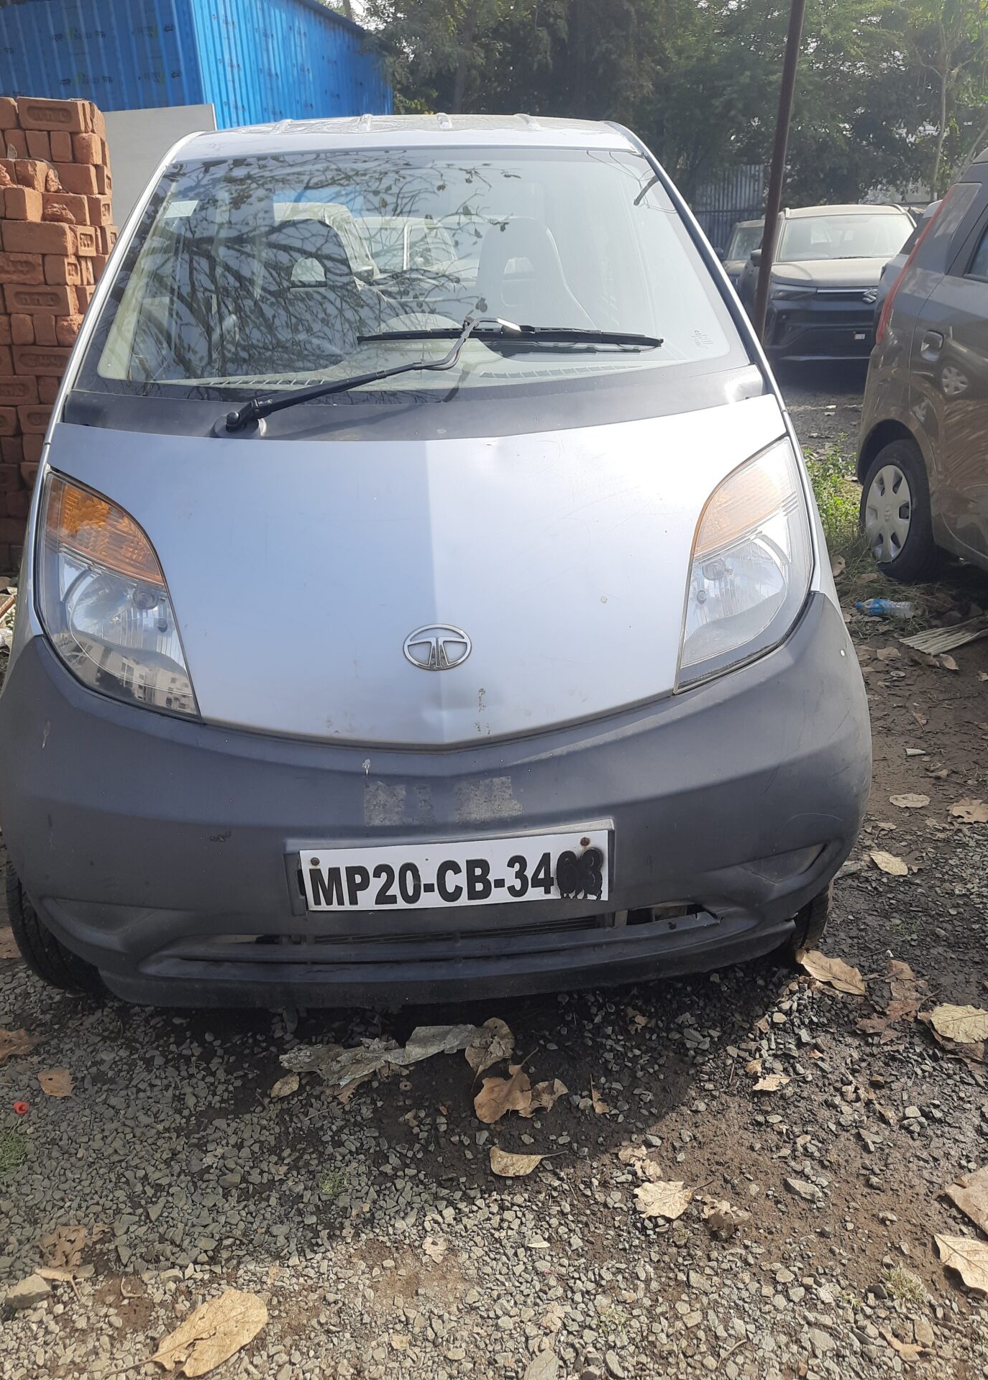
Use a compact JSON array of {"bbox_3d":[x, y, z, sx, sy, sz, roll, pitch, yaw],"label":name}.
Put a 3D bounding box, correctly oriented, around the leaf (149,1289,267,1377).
[{"bbox_3d":[-0.373,0.843,1.310,0.148,0.020,0.089,-15,29,-28],"label":"leaf"}]

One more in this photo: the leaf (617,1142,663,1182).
[{"bbox_3d":[0.227,0.729,1.544,0.044,0.020,0.074,-12,27,-23],"label":"leaf"}]

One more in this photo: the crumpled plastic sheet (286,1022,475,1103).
[{"bbox_3d":[-0.196,0.643,1.735,0.351,0.040,0.145,-6,22,-8],"label":"crumpled plastic sheet"}]

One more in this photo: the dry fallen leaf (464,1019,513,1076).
[{"bbox_3d":[-0.006,0.629,1.757,0.086,0.025,0.137,6,26,13],"label":"dry fallen leaf"}]

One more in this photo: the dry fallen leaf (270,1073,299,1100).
[{"bbox_3d":[-0.355,0.677,1.702,0.031,0.012,0.061,15,29,32],"label":"dry fallen leaf"}]

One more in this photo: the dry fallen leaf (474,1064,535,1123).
[{"bbox_3d":[0.025,0.675,1.659,0.109,0.025,0.133,11,28,24],"label":"dry fallen leaf"}]

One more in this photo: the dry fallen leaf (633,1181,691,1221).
[{"bbox_3d":[0.255,0.757,1.482,0.087,0.020,0.060,-3,25,-2],"label":"dry fallen leaf"}]

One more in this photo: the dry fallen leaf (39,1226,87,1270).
[{"bbox_3d":[-0.614,0.794,1.419,0.072,0.020,0.065,-1,25,-2],"label":"dry fallen leaf"}]

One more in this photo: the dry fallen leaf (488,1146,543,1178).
[{"bbox_3d":[0.031,0.732,1.549,0.083,0.020,0.049,4,25,13],"label":"dry fallen leaf"}]

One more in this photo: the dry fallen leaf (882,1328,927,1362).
[{"bbox_3d":[0.525,0.850,1.286,0.053,0.015,0.025,14,29,28],"label":"dry fallen leaf"}]

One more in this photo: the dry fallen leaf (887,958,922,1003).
[{"bbox_3d":[0.785,0.560,1.896,0.067,0.020,0.126,9,27,20],"label":"dry fallen leaf"}]

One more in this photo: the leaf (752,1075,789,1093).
[{"bbox_3d":[0.468,0.662,1.683,0.069,0.015,0.032,-15,28,-28],"label":"leaf"}]

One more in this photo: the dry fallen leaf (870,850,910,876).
[{"bbox_3d":[0.895,0.392,2.256,0.074,0.018,0.106,-14,28,-27],"label":"dry fallen leaf"}]

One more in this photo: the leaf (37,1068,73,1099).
[{"bbox_3d":[-0.757,0.677,1.721,0.072,0.014,0.066,-3,25,-3],"label":"leaf"}]

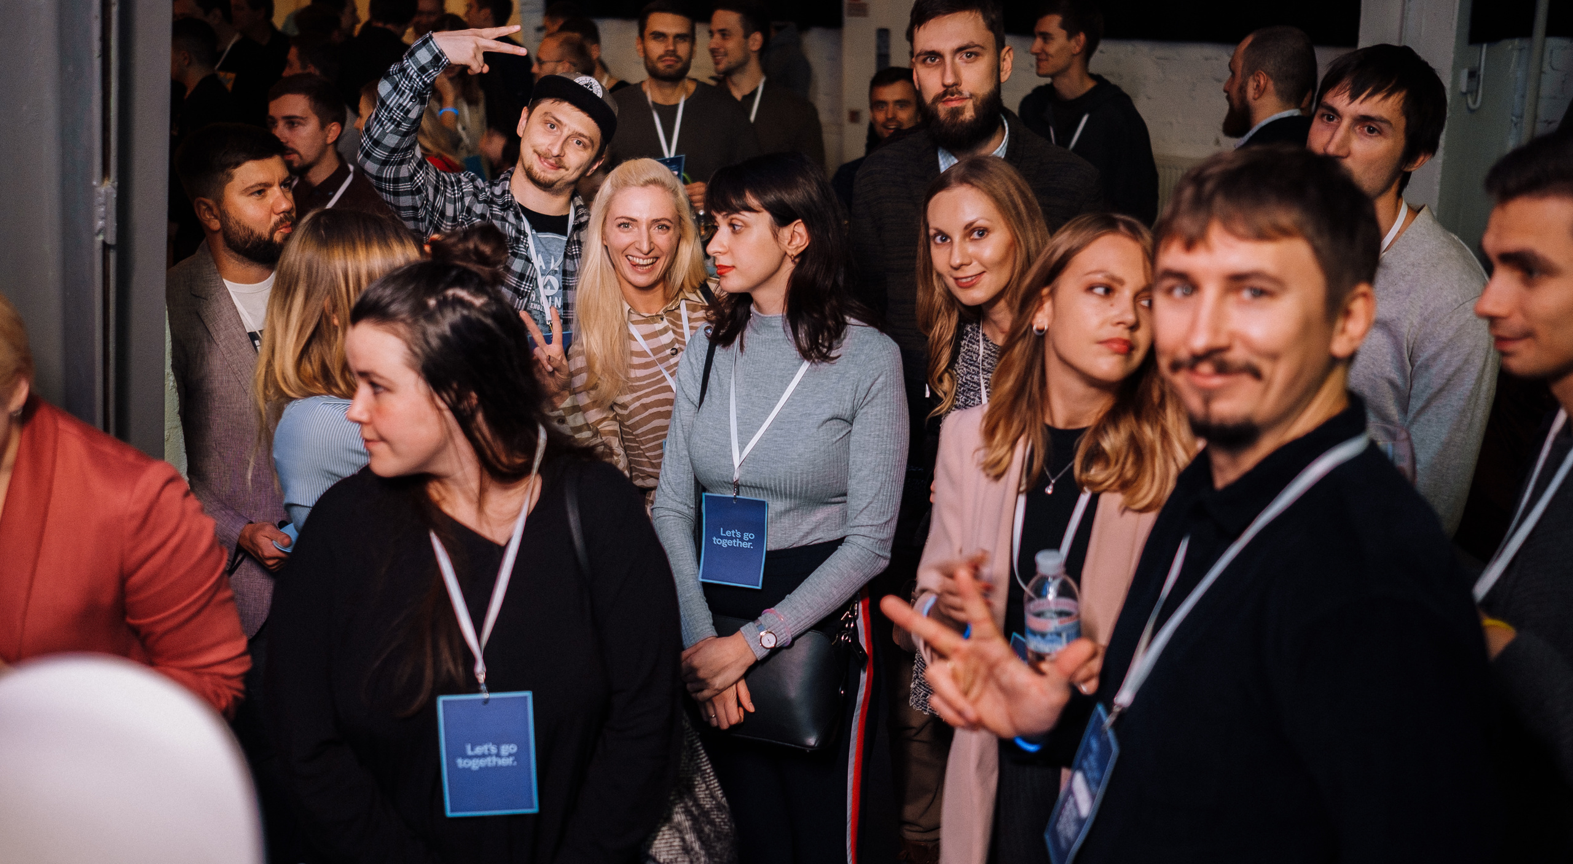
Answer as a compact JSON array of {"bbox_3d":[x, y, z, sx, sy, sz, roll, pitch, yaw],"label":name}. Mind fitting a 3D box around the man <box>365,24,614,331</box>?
[{"bbox_3d":[-0.555,0.070,3.185,0.530,1.770,0.400,-3,17,-8],"label":"man"}]

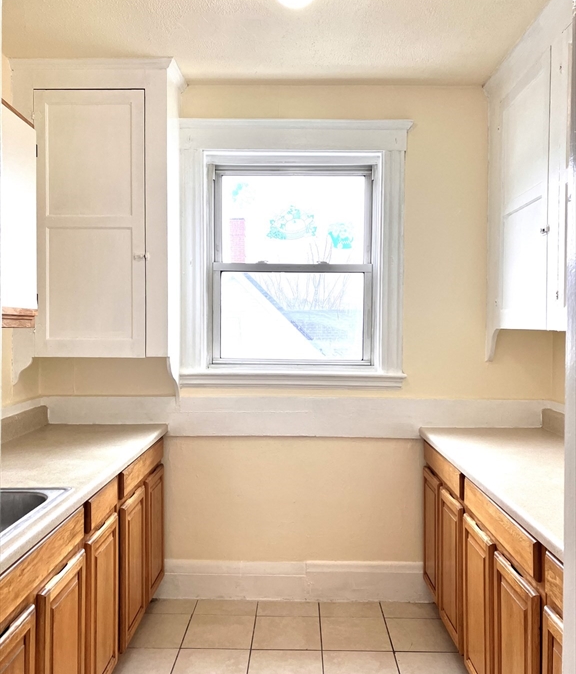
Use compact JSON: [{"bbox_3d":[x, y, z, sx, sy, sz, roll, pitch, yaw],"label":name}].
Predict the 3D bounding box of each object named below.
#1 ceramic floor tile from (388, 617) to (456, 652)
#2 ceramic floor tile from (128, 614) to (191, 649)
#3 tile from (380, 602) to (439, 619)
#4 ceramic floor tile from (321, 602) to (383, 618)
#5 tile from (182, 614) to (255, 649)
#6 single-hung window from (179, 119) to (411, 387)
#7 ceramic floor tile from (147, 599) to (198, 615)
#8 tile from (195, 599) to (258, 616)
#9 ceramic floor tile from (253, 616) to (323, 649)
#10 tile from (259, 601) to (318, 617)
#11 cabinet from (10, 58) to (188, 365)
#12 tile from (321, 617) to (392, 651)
[{"bbox_3d":[0.620,1.371,2.853,0.307,0.010,0.307,0,2,1],"label":"ceramic floor tile"},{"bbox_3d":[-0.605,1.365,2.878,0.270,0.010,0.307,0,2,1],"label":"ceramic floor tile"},{"bbox_3d":[0.620,1.364,3.096,0.298,0.010,0.171,0,2,1],"label":"tile"},{"bbox_3d":[0.314,1.363,3.103,0.307,0.010,0.171,0,2,1],"label":"ceramic floor tile"},{"bbox_3d":[-0.313,1.367,2.873,0.307,0.010,0.307,0,2,1],"label":"tile"},{"bbox_3d":[0.025,-0.415,3.160,1.173,1.337,0.130,0,2,1],"label":"single-hung window"},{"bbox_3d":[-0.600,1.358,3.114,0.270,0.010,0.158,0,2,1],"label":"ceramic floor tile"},{"bbox_3d":[-0.308,1.360,3.108,0.307,0.010,0.158,0,2,1],"label":"tile"},{"bbox_3d":[-0.001,1.369,2.866,0.307,0.010,0.307,0,2,1],"label":"ceramic floor tile"},{"bbox_3d":[0.003,1.362,3.103,0.307,0.010,0.158,0,2,1],"label":"tile"},{"bbox_3d":[-0.903,-0.582,3.009,0.759,1.384,0.323,0,2,1],"label":"cabinet"},{"bbox_3d":[0.309,1.370,2.860,0.307,0.010,0.307,0,2,1],"label":"tile"}]

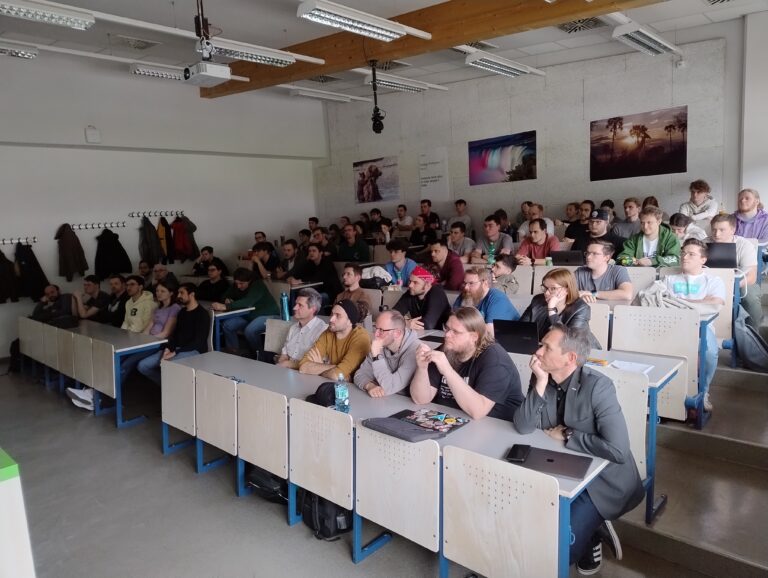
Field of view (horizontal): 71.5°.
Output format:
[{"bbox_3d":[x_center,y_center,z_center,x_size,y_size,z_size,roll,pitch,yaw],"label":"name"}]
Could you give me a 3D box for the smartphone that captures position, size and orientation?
[{"bbox_3d":[0.601,0.731,2.375,0.076,0.011,0.154,0,8,25],"label":"smartphone"}]

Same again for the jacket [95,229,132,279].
[{"bbox_3d":[-4.697,-0.599,9.228,0.218,0.871,0.544,4,10,43],"label":"jacket"}]

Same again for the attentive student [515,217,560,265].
[{"bbox_3d":[1.669,-0.133,5.844,0.700,1.247,0.500,-8,9,-38],"label":"attentive student"}]

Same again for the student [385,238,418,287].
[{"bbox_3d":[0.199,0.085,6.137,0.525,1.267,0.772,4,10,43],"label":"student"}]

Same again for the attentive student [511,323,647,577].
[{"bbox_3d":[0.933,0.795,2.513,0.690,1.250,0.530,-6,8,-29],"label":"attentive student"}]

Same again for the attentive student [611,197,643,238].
[{"bbox_3d":[2.905,-0.429,6.386,0.525,1.287,0.772,4,10,43],"label":"attentive student"}]

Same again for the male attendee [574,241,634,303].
[{"bbox_3d":[1.890,0.203,4.573,0.525,1.238,0.772,4,10,43],"label":"male attendee"}]

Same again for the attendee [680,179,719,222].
[{"bbox_3d":[3.772,-0.657,6.382,0.500,1.250,0.720,4,11,43],"label":"attendee"}]

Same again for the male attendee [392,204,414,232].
[{"bbox_3d":[0.352,-0.930,10.210,0.525,1.287,0.772,4,10,43],"label":"male attendee"}]

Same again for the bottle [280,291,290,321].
[{"bbox_3d":[-0.938,0.162,5.129,0.070,0.274,0.070,4,9,43],"label":"bottle"}]

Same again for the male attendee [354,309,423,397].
[{"bbox_3d":[0.069,0.775,3.240,0.780,1.230,0.540,-9,9,-34],"label":"male attendee"}]

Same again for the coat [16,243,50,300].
[{"bbox_3d":[-5.181,-0.260,7.815,0.200,0.830,0.430,4,11,43],"label":"coat"}]

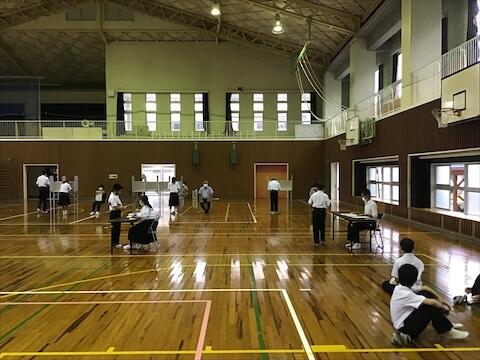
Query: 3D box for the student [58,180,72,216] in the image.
[{"bbox_3d":[-6.932,0.678,17.064,0.500,1.330,0.400,0,1,9],"label":"student"}]

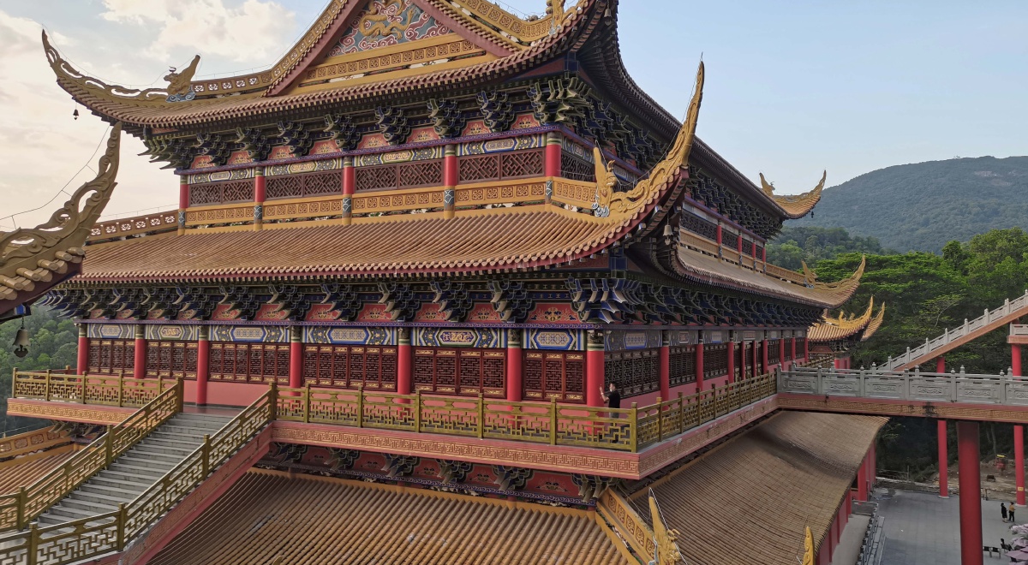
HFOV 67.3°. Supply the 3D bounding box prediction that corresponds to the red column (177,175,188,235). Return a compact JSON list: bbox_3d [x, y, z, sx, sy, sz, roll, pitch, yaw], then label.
[{"bbox_3d":[-15.275,-3.564,35.547,0.392,2.803,0.392,-1,-4,28],"label":"red column"}]

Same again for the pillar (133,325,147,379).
[{"bbox_3d":[-15.688,3.342,32.513,0.460,3.131,0.460,-1,-4,28],"label":"pillar"}]

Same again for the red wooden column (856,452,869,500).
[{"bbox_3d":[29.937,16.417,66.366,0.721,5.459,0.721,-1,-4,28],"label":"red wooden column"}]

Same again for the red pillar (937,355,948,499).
[{"bbox_3d":[41.752,14.106,75.397,0.860,13.552,0.860,-1,-4,28],"label":"red pillar"}]

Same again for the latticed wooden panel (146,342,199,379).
[{"bbox_3d":[-13.905,3.157,31.445,3.381,1.529,0.098,-1,-4,28],"label":"latticed wooden panel"}]

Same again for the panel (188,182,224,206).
[{"bbox_3d":[-14.105,-3.957,35.069,2.205,1.039,0.098,-1,-4,28],"label":"panel"}]

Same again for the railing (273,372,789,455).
[{"bbox_3d":[2.396,4.377,31.609,12.823,1.248,20.686,-1,-4,28],"label":"railing"}]

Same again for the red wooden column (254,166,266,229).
[{"bbox_3d":[-10.978,-3.633,33.255,0.412,2.793,0.412,-1,-4,28],"label":"red wooden column"}]

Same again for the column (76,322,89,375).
[{"bbox_3d":[-19.113,3.419,34.334,0.460,3.137,0.460,-1,-4,28],"label":"column"}]

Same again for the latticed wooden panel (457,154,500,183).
[{"bbox_3d":[-1.296,-4.138,28.237,1.882,1.019,0.098,-1,-4,28],"label":"latticed wooden panel"}]

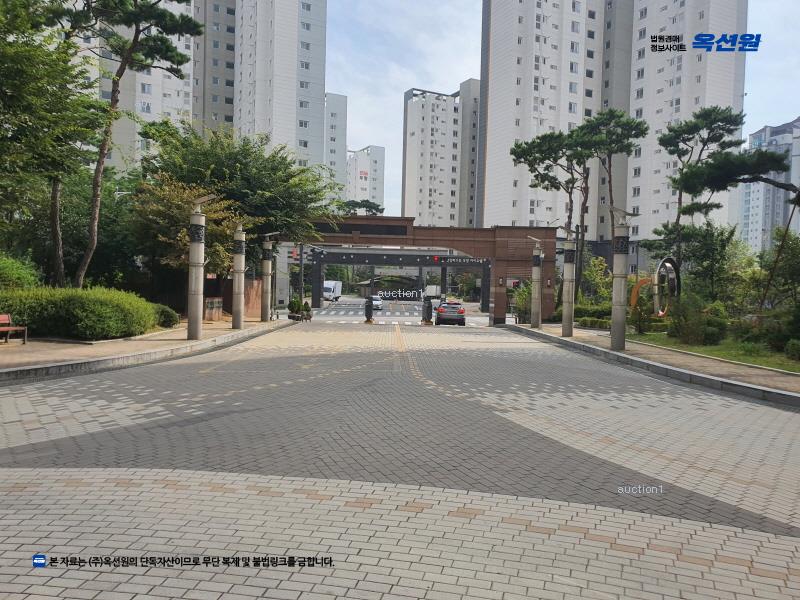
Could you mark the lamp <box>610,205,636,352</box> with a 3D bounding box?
[{"bbox_3d":[7.204,-0.698,19.500,0.970,4.620,0.520,2,1,0],"label":"lamp"}]

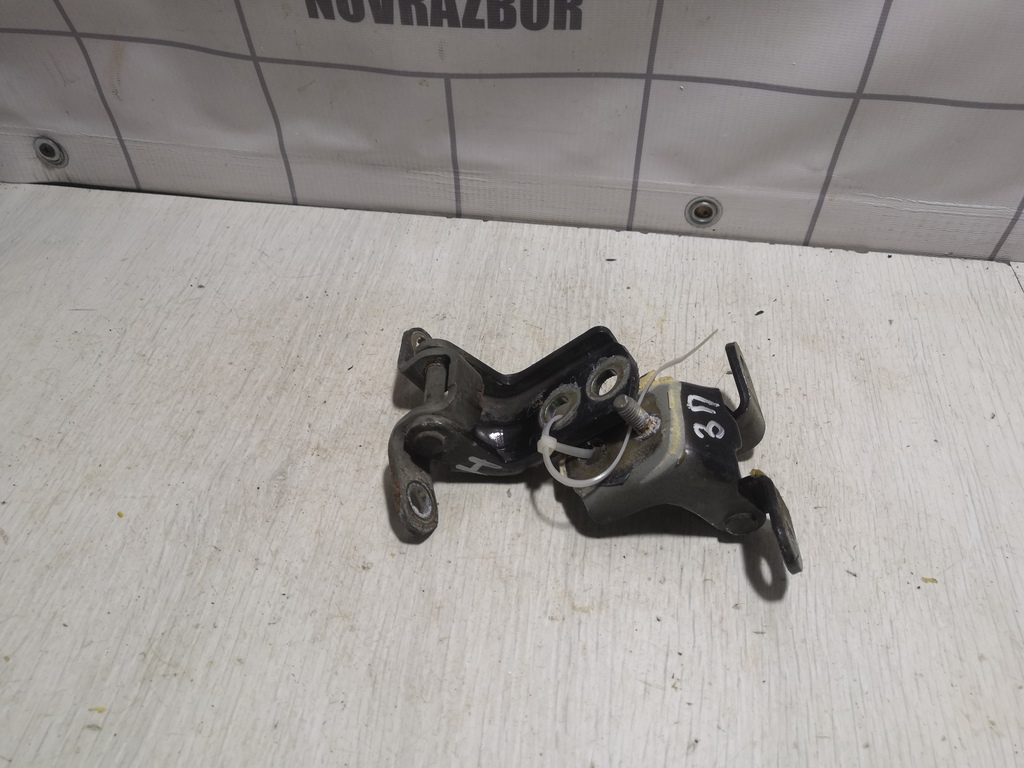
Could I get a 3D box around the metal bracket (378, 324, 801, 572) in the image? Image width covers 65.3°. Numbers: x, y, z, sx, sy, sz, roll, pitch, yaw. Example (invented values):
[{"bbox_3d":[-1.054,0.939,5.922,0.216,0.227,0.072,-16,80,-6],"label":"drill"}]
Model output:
[{"bbox_3d":[0.028,0.018,0.359,0.181,0.060,0.130,4,46,4],"label":"metal bracket"}]

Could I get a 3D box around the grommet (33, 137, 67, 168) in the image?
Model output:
[{"bbox_3d":[-0.307,-0.153,0.531,0.023,0.023,0.006,6,46,5],"label":"grommet"}]

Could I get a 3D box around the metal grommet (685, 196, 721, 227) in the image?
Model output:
[{"bbox_3d":[0.118,-0.106,0.495,0.023,0.023,0.006,6,46,5],"label":"metal grommet"}]

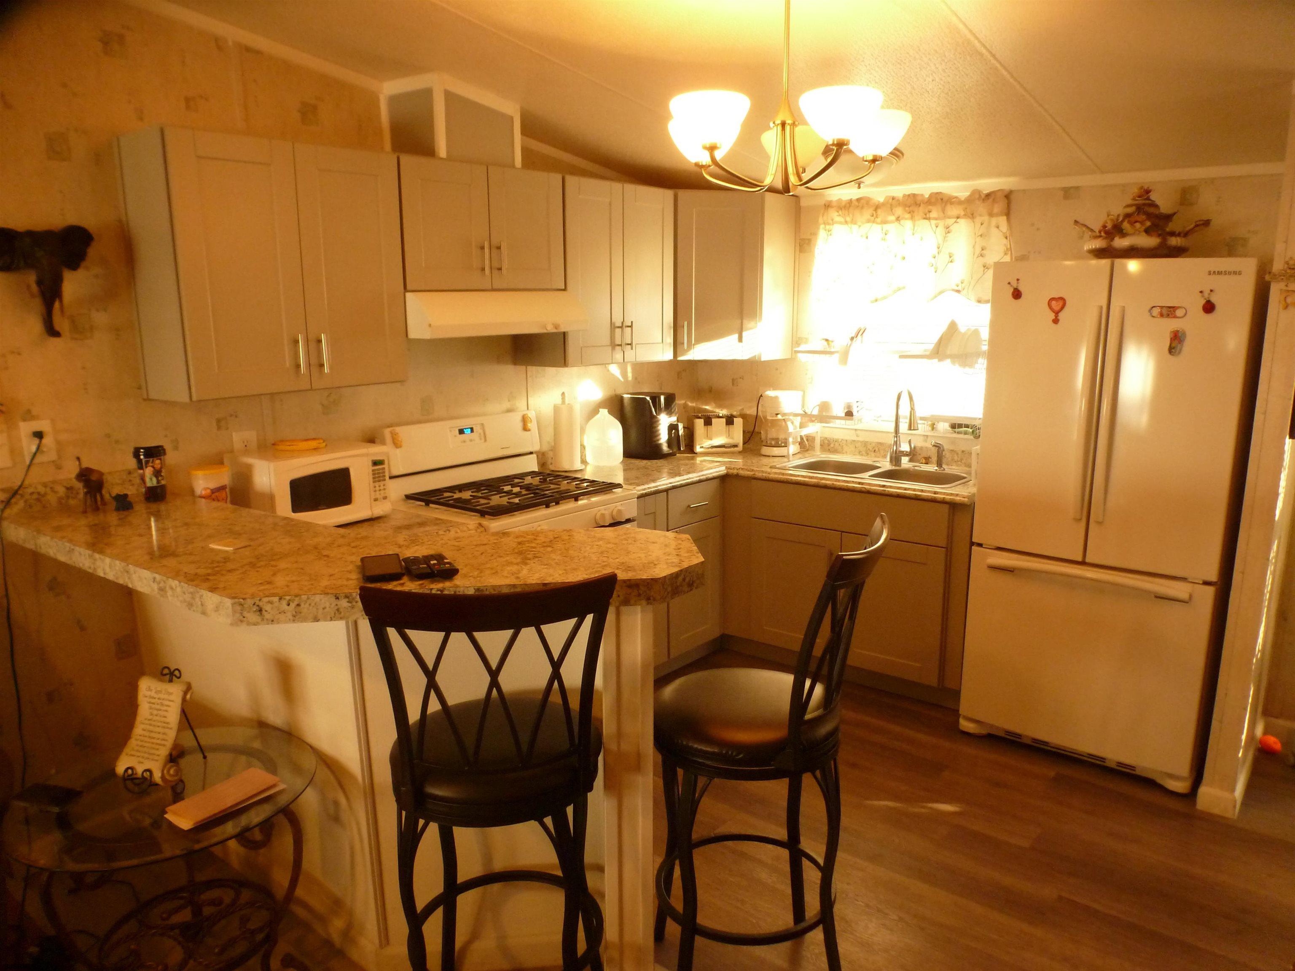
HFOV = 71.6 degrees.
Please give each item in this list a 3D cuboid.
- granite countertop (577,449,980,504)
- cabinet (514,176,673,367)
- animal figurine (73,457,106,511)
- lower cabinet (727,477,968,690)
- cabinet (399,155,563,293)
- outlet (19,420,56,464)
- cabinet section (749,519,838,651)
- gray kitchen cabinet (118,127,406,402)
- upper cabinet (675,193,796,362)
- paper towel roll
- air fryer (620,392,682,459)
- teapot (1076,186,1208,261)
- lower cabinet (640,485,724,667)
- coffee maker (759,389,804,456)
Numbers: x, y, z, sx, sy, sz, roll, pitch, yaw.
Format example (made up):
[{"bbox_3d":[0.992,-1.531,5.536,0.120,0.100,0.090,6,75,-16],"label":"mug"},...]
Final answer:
[{"bbox_3d":[0.535,-0.038,3.904,1.767,0.045,1.280,9,15,39],"label":"granite countertop"},{"bbox_3d":[-0.226,-0.921,3.951,0.319,0.743,0.692,9,15,39],"label":"cabinet"},{"bbox_3d":[-1.624,-0.008,2.623,0.061,0.162,0.101,2,12,10],"label":"animal figurine"},{"bbox_3d":[1.012,0.361,4.102,1.136,0.798,0.626,9,15,38],"label":"lower cabinet"},{"bbox_3d":[-0.705,-0.971,3.432,0.335,0.442,0.765,10,16,40],"label":"cabinet"},{"bbox_3d":[-1.700,-0.122,2.507,0.012,0.117,0.073,9,15,39],"label":"outlet"},{"bbox_3d":[0.807,0.405,4.122,0.441,0.569,0.577,8,14,38],"label":"cabinet section"},{"bbox_3d":[-1.200,-0.695,2.906,0.335,0.760,0.749,10,16,40],"label":"gray kitchen cabinet"},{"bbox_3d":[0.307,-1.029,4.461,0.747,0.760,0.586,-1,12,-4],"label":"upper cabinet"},{"bbox_3d":[-0.361,-0.243,4.007,0.145,0.330,0.145,0,12,0],"label":"paper towel roll"},{"bbox_3d":[0.031,-0.300,4.349,0.333,0.323,0.263,6,13,27],"label":"air fryer"},{"bbox_3d":[1.725,-0.910,3.136,0.434,0.268,0.253,9,15,37],"label":"teapot"},{"bbox_3d":[-0.085,0.347,4.193,0.636,0.798,0.626,10,16,40],"label":"lower cabinet"},{"bbox_3d":[0.654,-0.303,4.325,0.150,0.300,0.200,7,14,31],"label":"coffee maker"}]

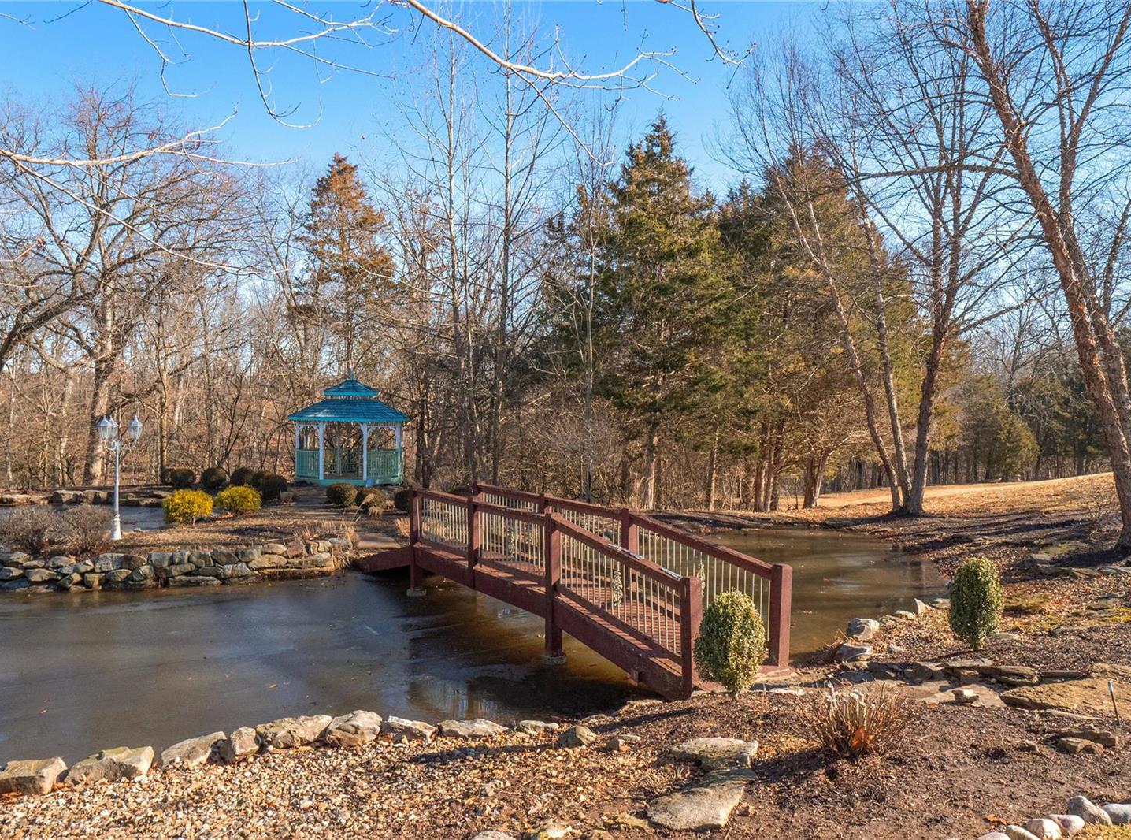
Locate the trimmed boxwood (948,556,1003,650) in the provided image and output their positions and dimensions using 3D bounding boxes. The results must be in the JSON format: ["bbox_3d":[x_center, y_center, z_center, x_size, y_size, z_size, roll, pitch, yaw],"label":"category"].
[{"bbox_3d":[4.541,2.028,9.300,0.600,1.030,0.600,0,0,0],"label":"trimmed boxwood"}]

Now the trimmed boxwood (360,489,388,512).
[{"bbox_3d":[-4.767,1.975,20.800,0.730,0.560,0.730,0,0,0],"label":"trimmed boxwood"}]

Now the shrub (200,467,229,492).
[{"bbox_3d":[-11.091,1.848,26.500,0.880,0.750,0.880,0,0,0],"label":"shrub"}]

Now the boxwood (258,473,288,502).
[{"bbox_3d":[-8.099,1.857,23.300,0.800,0.770,0.800,0,0,-18],"label":"boxwood"}]

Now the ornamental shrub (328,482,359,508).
[{"bbox_3d":[-5.643,1.910,21.300,0.800,0.650,0.800,0,0,0],"label":"ornamental shrub"}]

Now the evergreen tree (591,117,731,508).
[{"bbox_3d":[2.692,-3.041,23.800,3.900,11.100,3.900,0,0,0],"label":"evergreen tree"}]

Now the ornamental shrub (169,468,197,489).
[{"bbox_3d":[-12.418,1.888,27.300,0.880,0.680,0.850,0,0,0],"label":"ornamental shrub"}]

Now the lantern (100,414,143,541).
[{"bbox_3d":[-8.407,1.081,15.900,0.820,2.380,0.800,0,0,-30],"label":"lantern"}]

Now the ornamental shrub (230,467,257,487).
[{"bbox_3d":[-10.312,1.829,26.900,0.830,0.700,0.830,0,0,0],"label":"ornamental shrub"}]

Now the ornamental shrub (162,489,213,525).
[{"bbox_3d":[-8.272,1.898,18.400,1.100,0.780,1.080,0,0,-24],"label":"ornamental shrub"}]

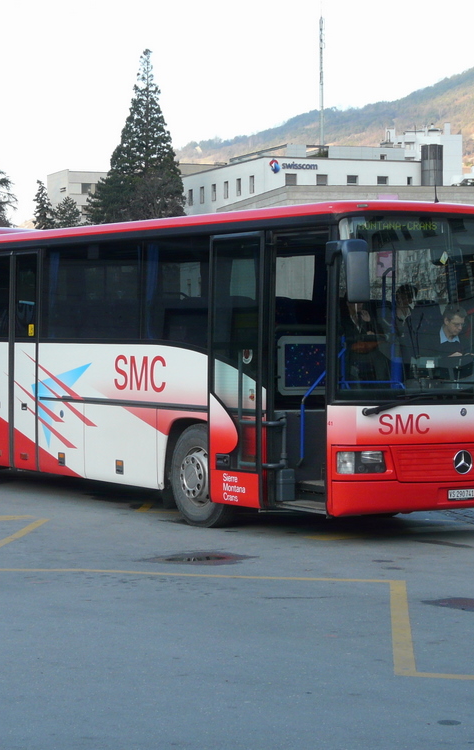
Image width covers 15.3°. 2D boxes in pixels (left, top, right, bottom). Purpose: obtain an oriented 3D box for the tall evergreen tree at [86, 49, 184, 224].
[{"bbox_3d":[-8.639,-14.713,150.311,8.200,26.166,8.200,0,1,0],"label":"tall evergreen tree"}]

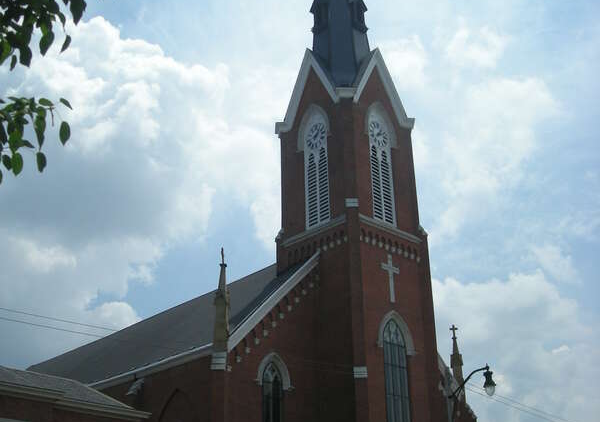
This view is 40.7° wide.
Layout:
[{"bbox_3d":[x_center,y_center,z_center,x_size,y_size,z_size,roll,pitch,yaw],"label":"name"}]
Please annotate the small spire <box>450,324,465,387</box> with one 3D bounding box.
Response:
[{"bbox_3d":[10.534,10.113,54.520,0.680,5.000,0.680,22,-34,-39],"label":"small spire"}]

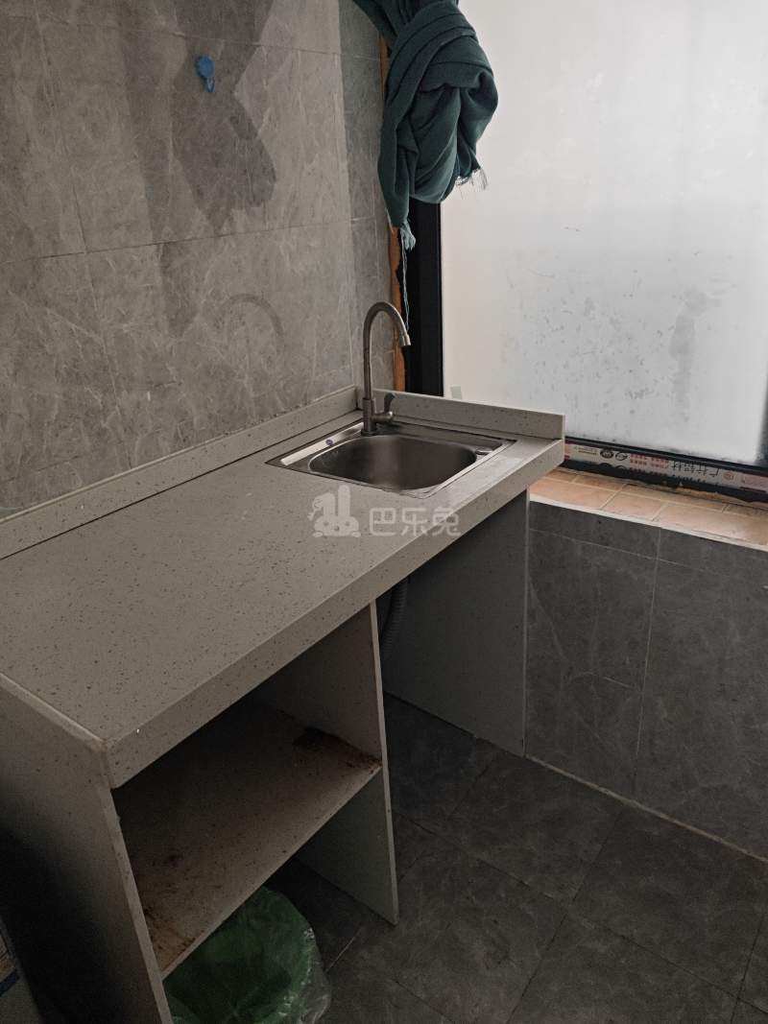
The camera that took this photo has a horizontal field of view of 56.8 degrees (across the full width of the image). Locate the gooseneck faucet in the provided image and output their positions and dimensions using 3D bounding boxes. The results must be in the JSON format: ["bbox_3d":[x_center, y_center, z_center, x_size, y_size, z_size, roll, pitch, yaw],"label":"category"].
[{"bbox_3d":[0.019,-0.279,1.408,0.072,0.274,0.172,-17,28,-27],"label":"gooseneck faucet"}]

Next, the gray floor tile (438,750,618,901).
[{"bbox_3d":[0.325,0.661,1.533,0.300,0.010,0.295,15,30,34],"label":"gray floor tile"}]

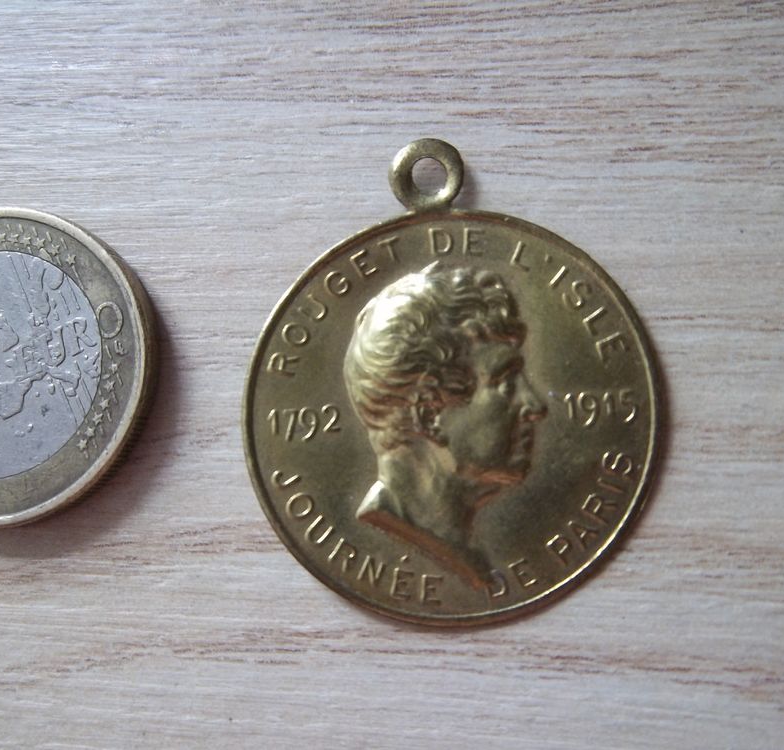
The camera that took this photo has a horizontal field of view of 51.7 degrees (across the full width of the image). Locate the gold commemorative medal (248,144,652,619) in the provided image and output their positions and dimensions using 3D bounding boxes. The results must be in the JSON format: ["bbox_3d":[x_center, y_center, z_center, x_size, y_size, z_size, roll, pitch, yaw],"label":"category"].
[{"bbox_3d":[0.003,0.000,0.055,0.028,0.002,0.033,-7,83,7],"label":"gold commemorative medal"}]

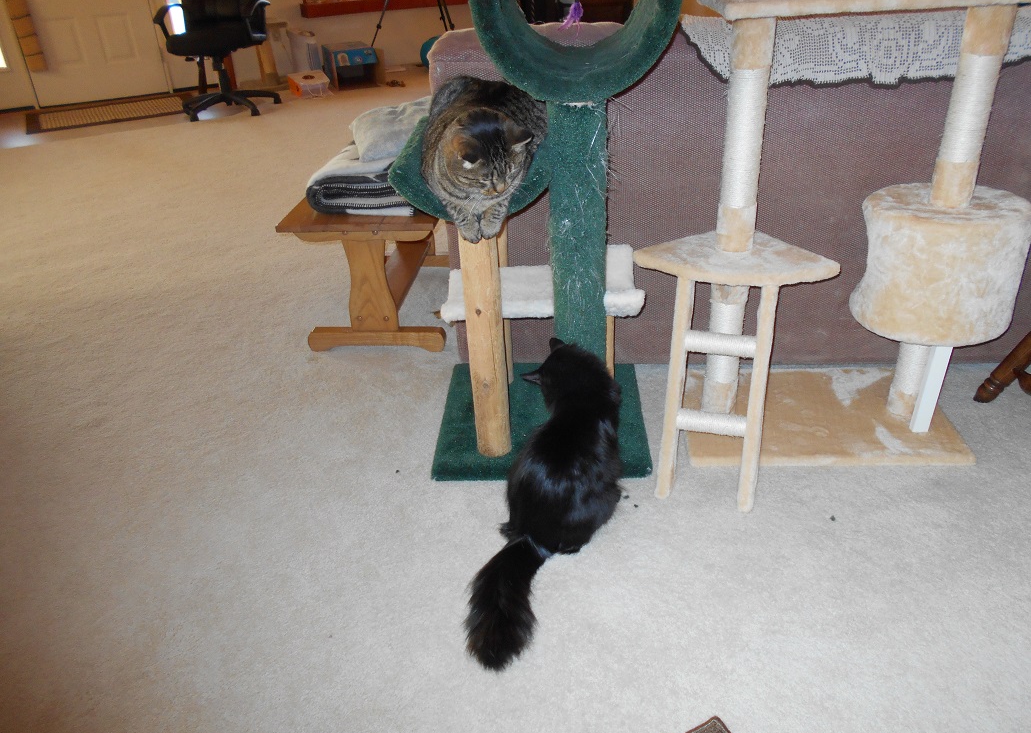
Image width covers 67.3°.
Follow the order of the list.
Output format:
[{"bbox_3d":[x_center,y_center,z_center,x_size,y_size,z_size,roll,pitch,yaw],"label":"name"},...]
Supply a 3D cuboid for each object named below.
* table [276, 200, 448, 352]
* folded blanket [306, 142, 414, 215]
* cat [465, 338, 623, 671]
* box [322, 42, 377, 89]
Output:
[{"bbox_3d":[-0.388,-0.366,2.415,0.425,0.385,0.655,0,30,5],"label":"table"},{"bbox_3d":[-0.387,-0.563,2.269,0.315,0.100,0.420,3,30,10],"label":"folded blanket"},{"bbox_3d":[0.079,0.206,1.442,0.240,0.310,0.630,5,30,13],"label":"cat"},{"bbox_3d":[-1.323,-2.392,6.161,0.330,0.285,0.420,-13,31,-17],"label":"box"}]

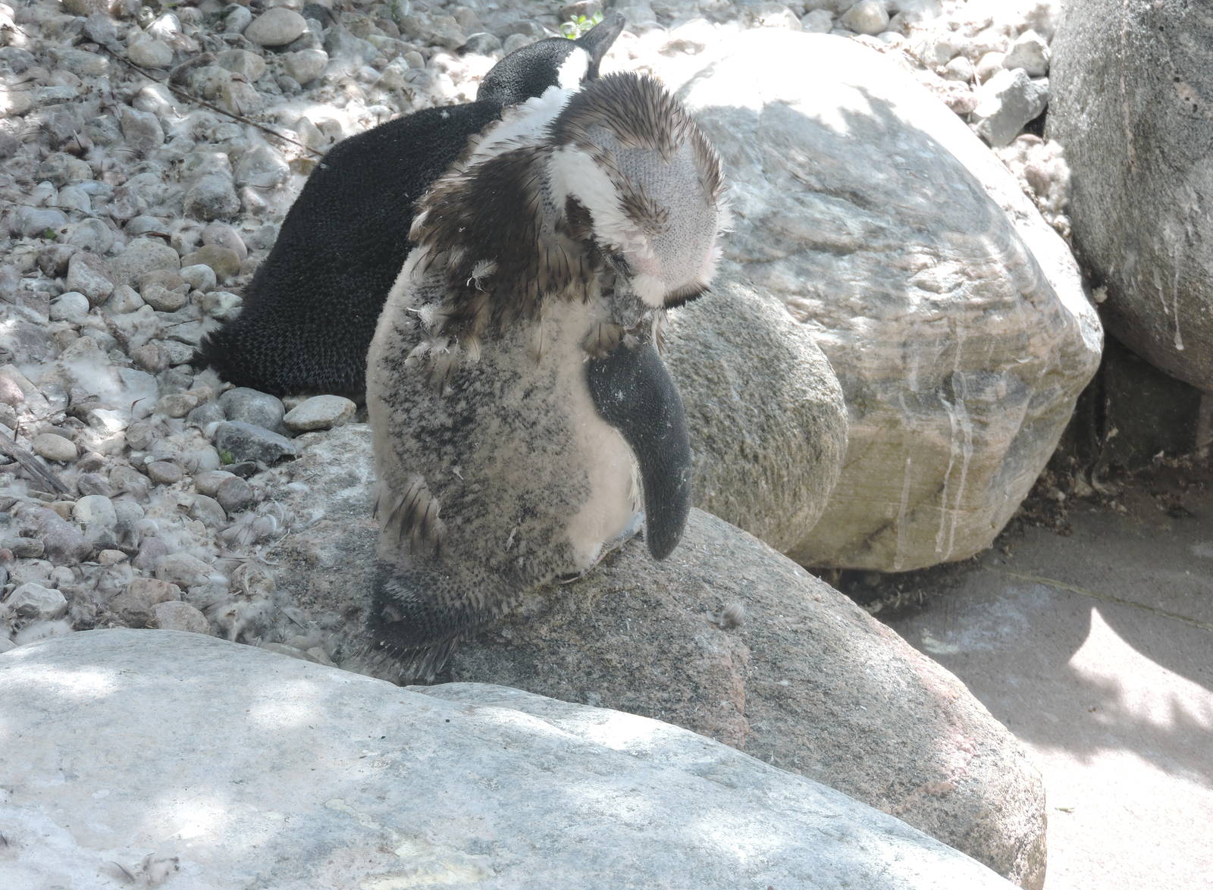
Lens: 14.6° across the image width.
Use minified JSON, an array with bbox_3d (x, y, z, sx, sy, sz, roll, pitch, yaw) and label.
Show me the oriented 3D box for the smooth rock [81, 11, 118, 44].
[{"bbox_3d":[-0.517,-0.426,4.827,0.038,0.032,0.036,0,28,0],"label":"smooth rock"}]

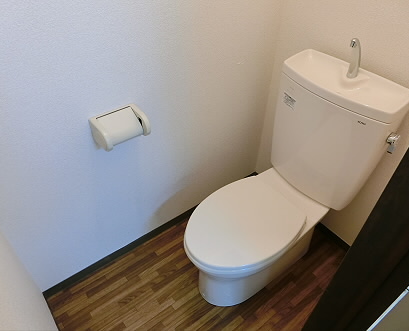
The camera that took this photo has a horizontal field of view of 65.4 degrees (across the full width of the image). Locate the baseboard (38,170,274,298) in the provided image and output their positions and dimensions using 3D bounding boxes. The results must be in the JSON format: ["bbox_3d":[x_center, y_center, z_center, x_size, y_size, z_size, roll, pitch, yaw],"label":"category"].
[{"bbox_3d":[-0.185,0.320,1.663,1.260,0.070,0.017,-27,49,-27],"label":"baseboard"}]

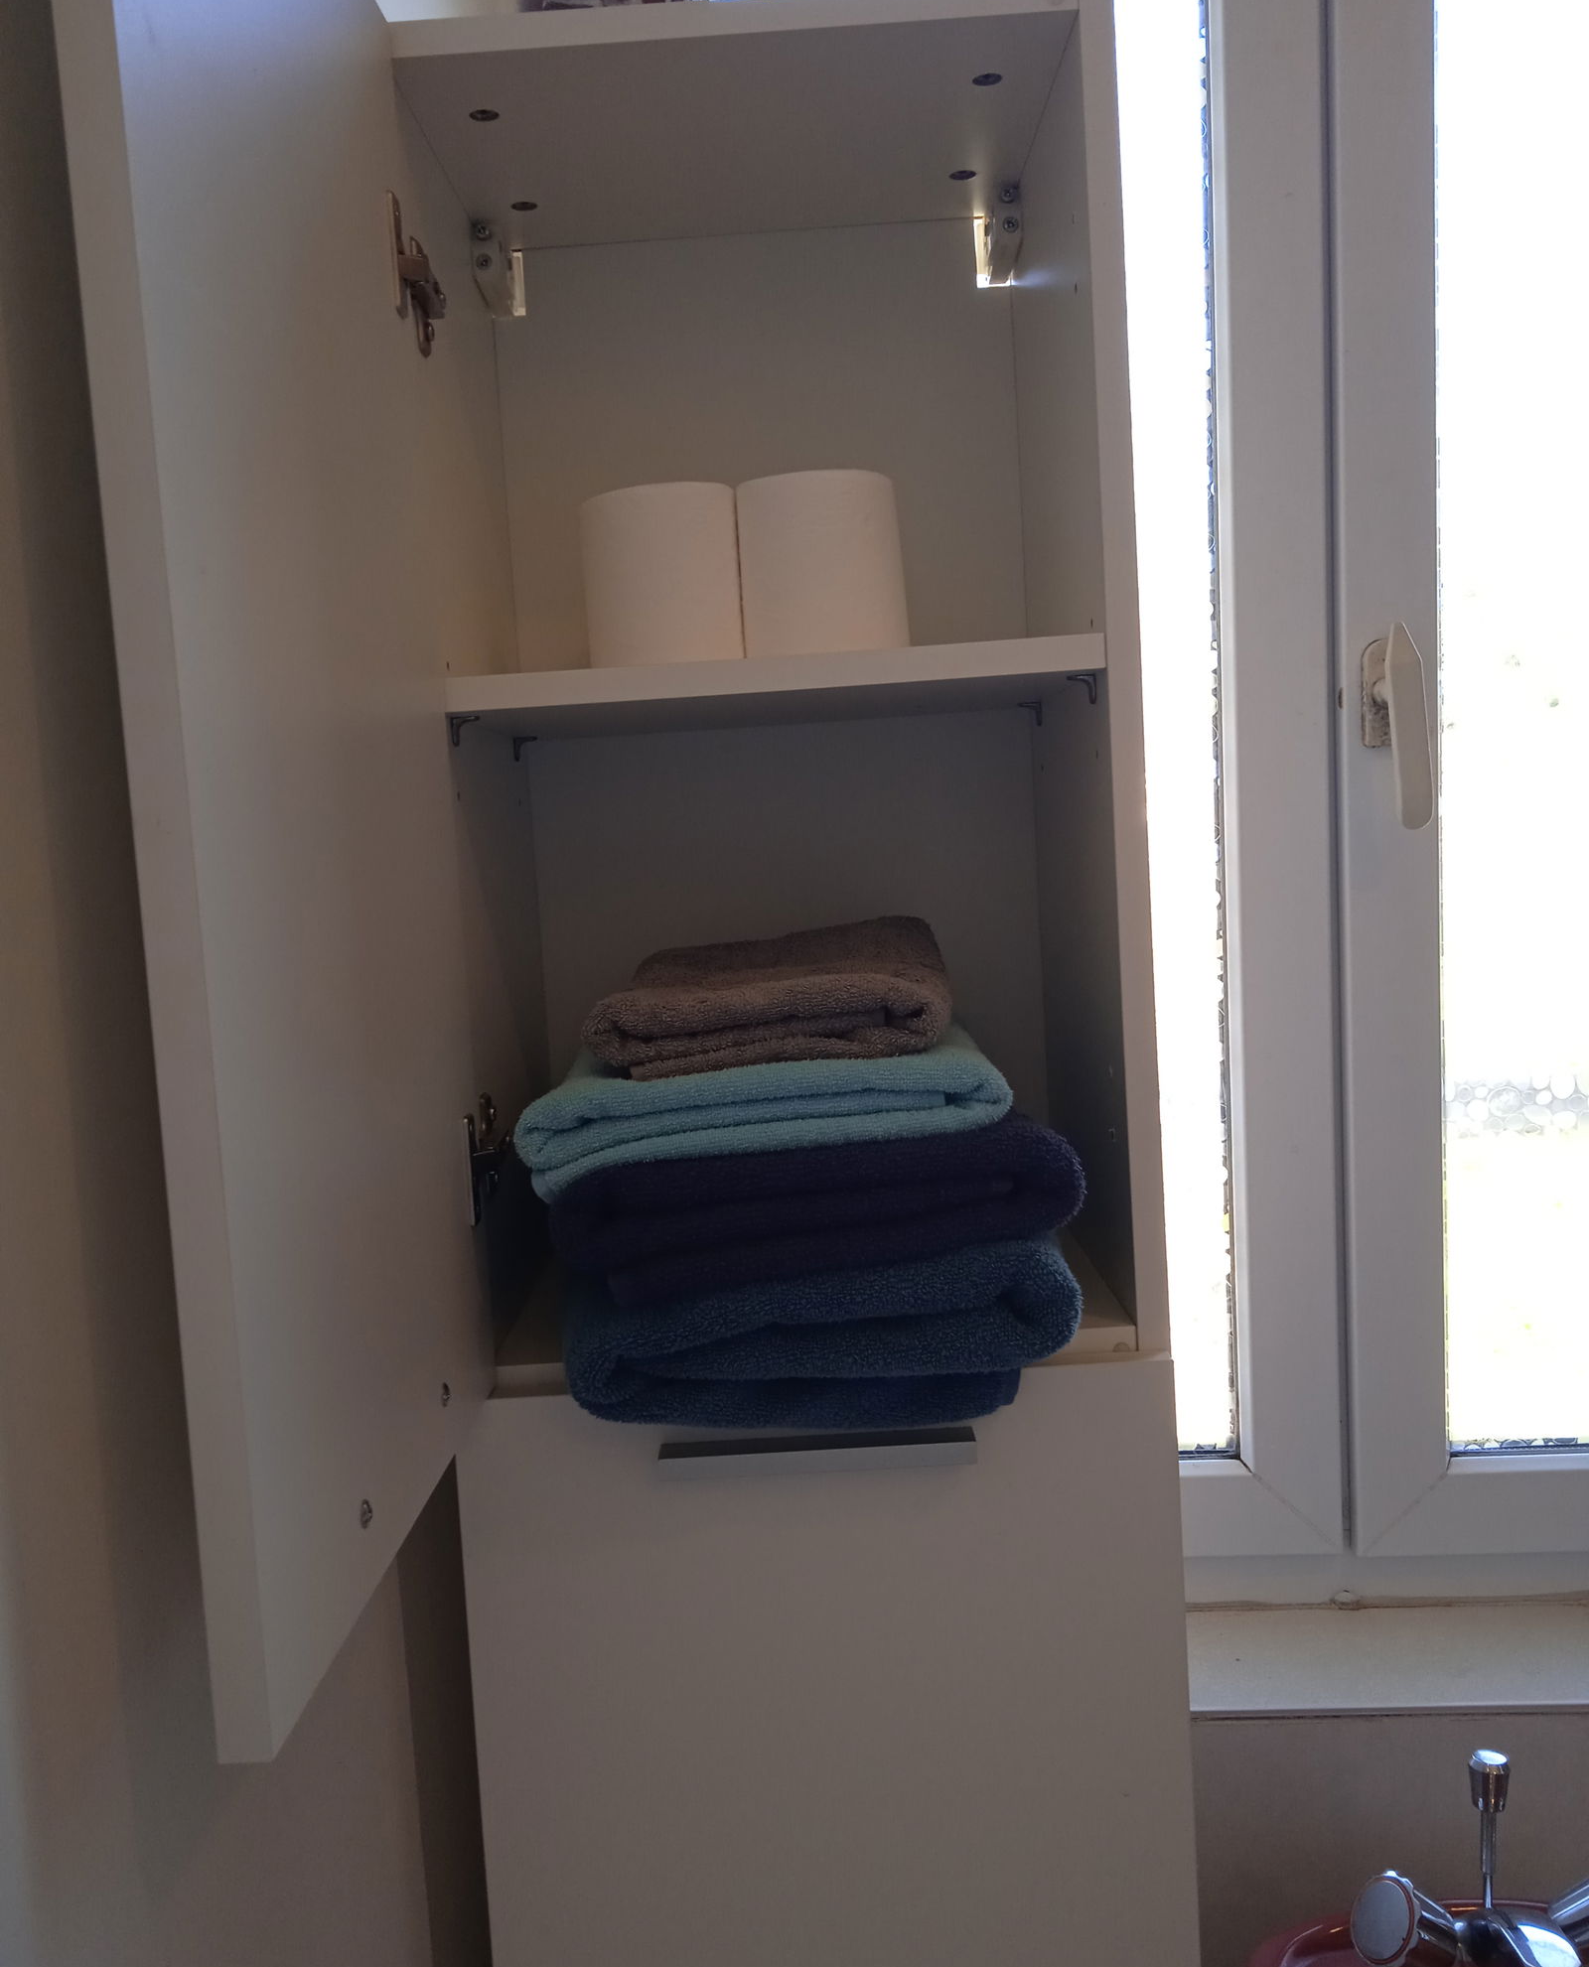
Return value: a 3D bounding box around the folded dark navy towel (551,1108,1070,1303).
[{"bbox_3d":[0.011,0.091,0.902,0.237,0.068,0.293,-4,6,1],"label":"folded dark navy towel"}]

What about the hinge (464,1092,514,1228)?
[{"bbox_3d":[-0.148,0.085,0.838,0.021,0.062,0.076,-4,6,1],"label":"hinge"}]

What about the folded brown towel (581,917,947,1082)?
[{"bbox_3d":[-0.011,0.005,0.881,0.164,0.045,0.280,-4,6,1],"label":"folded brown towel"}]

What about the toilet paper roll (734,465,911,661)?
[{"bbox_3d":[0.015,-0.216,0.920,0.088,0.098,0.087,-4,6,0],"label":"toilet paper roll"}]

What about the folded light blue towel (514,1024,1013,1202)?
[{"bbox_3d":[-0.014,0.044,0.891,0.221,0.048,0.286,-4,6,1],"label":"folded light blue towel"}]

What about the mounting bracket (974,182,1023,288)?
[{"bbox_3d":[0.121,-0.444,1.020,0.020,0.041,0.068,-4,6,1],"label":"mounting bracket"}]

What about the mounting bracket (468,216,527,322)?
[{"bbox_3d":[-0.176,-0.426,1.023,0.020,0.041,0.068,-4,6,1],"label":"mounting bracket"}]

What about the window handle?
[{"bbox_3d":[0.406,-0.172,1.151,0.032,0.140,0.052,-4,6,1],"label":"window handle"}]

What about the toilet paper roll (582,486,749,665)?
[{"bbox_3d":[-0.070,-0.211,0.921,0.084,0.098,0.084,-4,6,0],"label":"toilet paper roll"}]

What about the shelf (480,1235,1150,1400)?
[{"bbox_3d":[0.010,0.173,0.979,0.318,0.016,0.277,-4,6,1],"label":"shelf"}]

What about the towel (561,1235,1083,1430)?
[{"bbox_3d":[0.013,0.151,0.906,0.231,0.065,0.296,-4,6,1],"label":"towel"}]

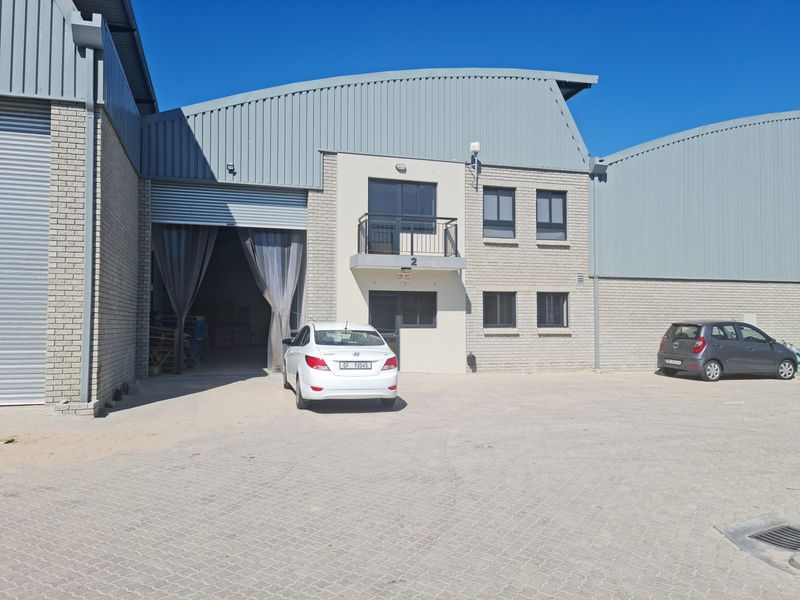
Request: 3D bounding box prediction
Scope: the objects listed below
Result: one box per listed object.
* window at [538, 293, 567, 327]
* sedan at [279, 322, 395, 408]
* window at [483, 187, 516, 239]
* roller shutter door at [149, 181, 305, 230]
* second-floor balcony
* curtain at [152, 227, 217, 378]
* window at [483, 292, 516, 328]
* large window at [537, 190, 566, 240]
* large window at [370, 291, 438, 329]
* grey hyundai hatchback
[{"bbox_3d":[4.337,0.286,17.639,0.995,1.009,0.120,1,-2,-17],"label":"window"},{"bbox_3d":[-1.314,1.172,12.291,1.740,1.460,4.370,1,0,-16],"label":"sedan"},{"bbox_3d":[2.758,-2.407,17.222,0.975,1.425,0.120,1,-2,-17],"label":"window"},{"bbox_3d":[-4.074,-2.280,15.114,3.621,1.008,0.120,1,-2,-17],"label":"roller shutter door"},{"bbox_3d":[0.214,-1.429,15.865,2.832,1.280,0.850,1,-2,-17],"label":"second-floor balcony"},{"bbox_3d":[-5.152,-0.020,14.950,1.450,3.589,0.300,1,-2,-17],"label":"curtain"},{"bbox_3d":[2.758,0.273,17.143,0.998,0.992,0.120,1,-2,-17],"label":"window"},{"bbox_3d":[4.330,-2.398,17.716,0.974,1.423,0.120,1,-2,-17],"label":"large window"},{"bbox_3d":[0.100,0.257,16.309,1.869,1.001,0.120,1,-2,-17],"label":"large window"},{"bbox_3d":[8.766,1.319,16.583,3.570,1.530,1.620,1,-2,-16],"label":"grey hyundai hatchback"}]

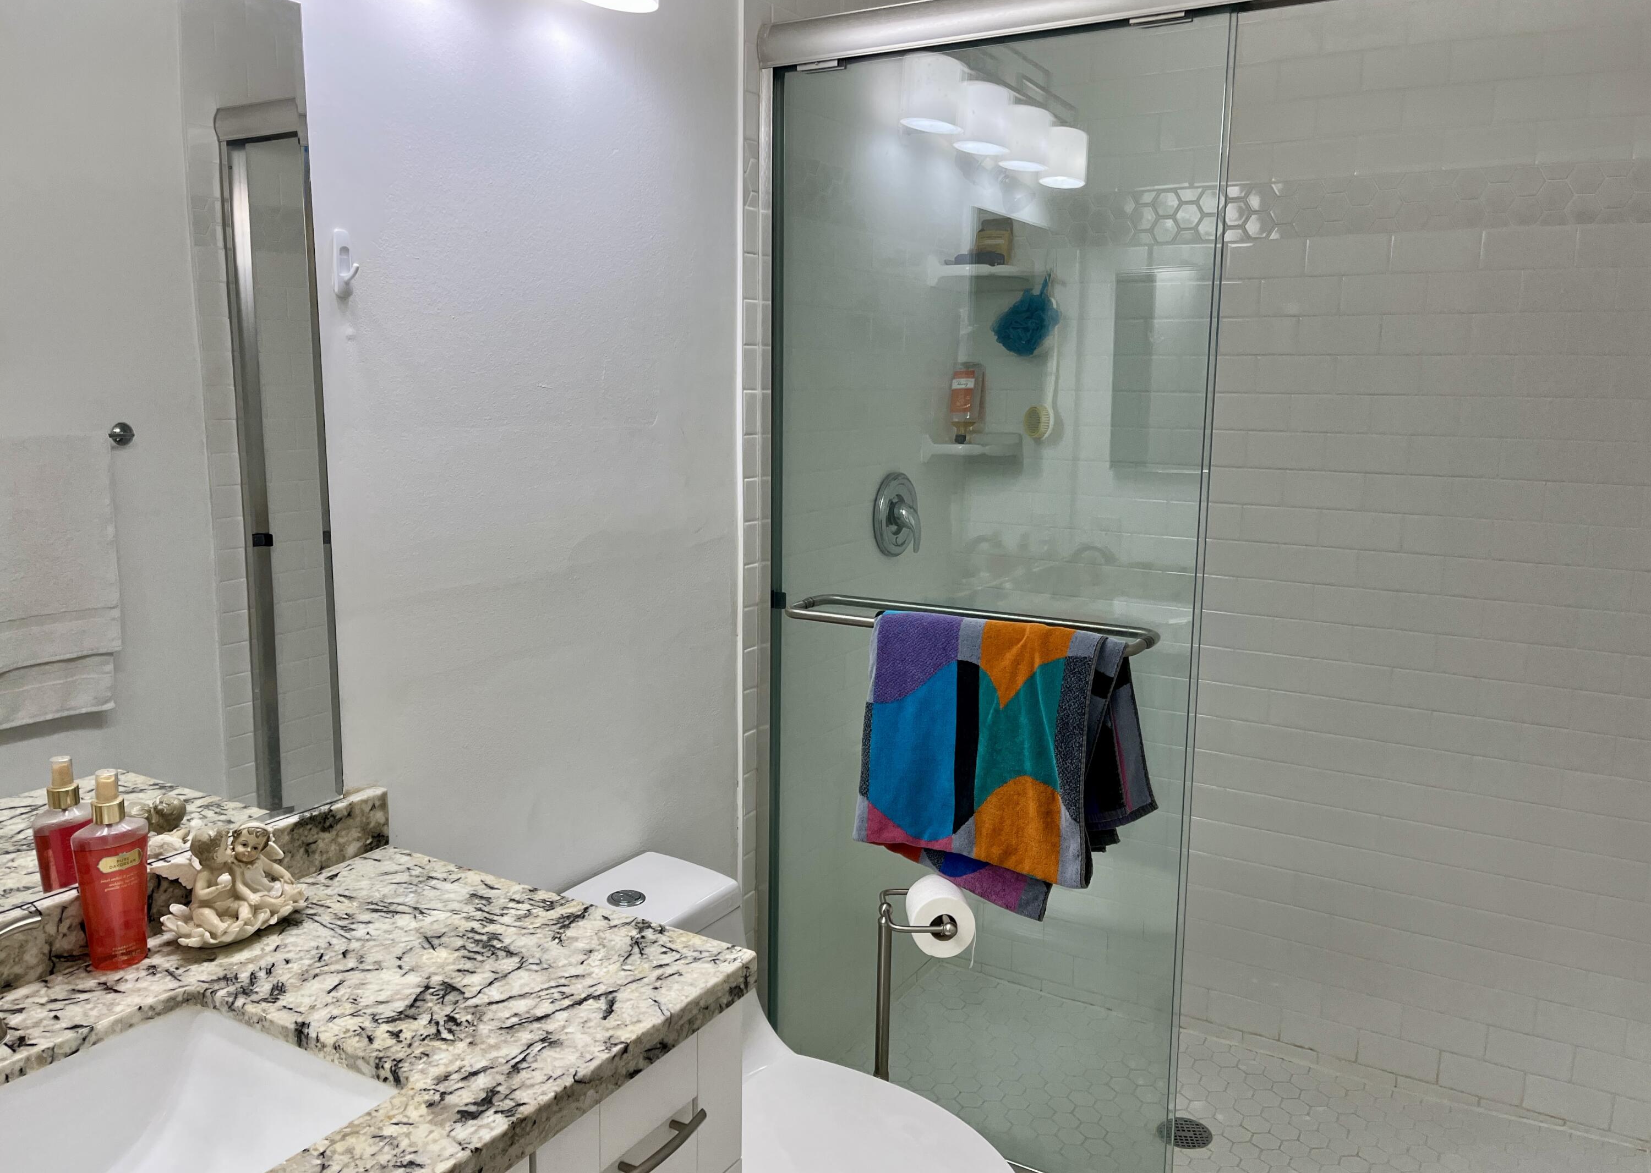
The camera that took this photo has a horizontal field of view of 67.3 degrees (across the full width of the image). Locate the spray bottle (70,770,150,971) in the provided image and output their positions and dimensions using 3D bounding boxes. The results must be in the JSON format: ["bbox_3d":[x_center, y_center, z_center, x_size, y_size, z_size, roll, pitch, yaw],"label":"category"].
[{"bbox_3d":[-0.708,0.278,1.233,0.040,0.196,0.066,9,13,43],"label":"spray bottle"}]

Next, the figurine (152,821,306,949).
[{"bbox_3d":[-0.625,0.308,1.311,0.130,0.114,0.087,-8,12,-42],"label":"figurine"}]

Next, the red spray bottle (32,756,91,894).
[{"bbox_3d":[-0.775,0.271,1.273,0.040,0.196,0.066,4,10,18],"label":"red spray bottle"}]

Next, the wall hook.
[{"bbox_3d":[-0.553,-0.373,1.432,0.027,0.075,0.022,6,11,30],"label":"wall hook"}]

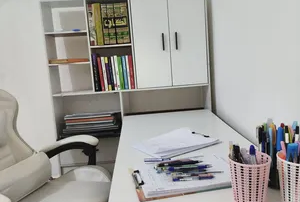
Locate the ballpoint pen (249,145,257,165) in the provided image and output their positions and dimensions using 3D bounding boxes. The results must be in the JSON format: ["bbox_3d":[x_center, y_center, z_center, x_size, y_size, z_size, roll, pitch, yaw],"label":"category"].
[{"bbox_3d":[0.263,0.182,0.677,0.013,0.143,0.013,-4,9,-2],"label":"ballpoint pen"}]

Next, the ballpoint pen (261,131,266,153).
[{"bbox_3d":[0.330,0.158,0.766,0.011,0.145,0.011,-4,9,-2],"label":"ballpoint pen"}]

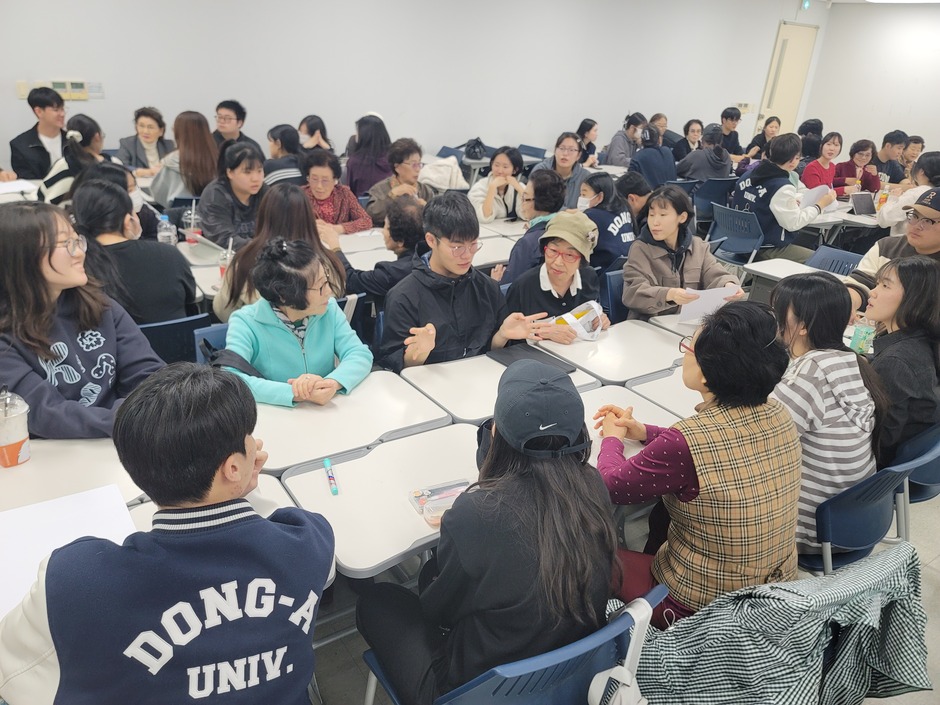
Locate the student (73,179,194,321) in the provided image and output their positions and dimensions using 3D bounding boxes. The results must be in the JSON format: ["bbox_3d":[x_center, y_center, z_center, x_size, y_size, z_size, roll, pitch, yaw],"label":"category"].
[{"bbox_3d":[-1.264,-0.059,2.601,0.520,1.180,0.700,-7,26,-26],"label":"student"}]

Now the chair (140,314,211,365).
[{"bbox_3d":[-1.293,0.180,2.641,0.520,0.800,0.550,-11,28,-32],"label":"chair"}]

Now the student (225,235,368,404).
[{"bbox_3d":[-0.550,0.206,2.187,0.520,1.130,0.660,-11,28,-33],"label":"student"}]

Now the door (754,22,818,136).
[{"bbox_3d":[4.521,-3.475,9.939,0.930,2.390,0.100,-11,28,-32],"label":"door"}]

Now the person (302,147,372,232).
[{"bbox_3d":[-0.797,-0.534,3.815,0.520,1.160,0.660,-3,24,-18],"label":"person"}]

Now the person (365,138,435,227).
[{"bbox_3d":[-0.320,-0.721,4.337,0.660,1.210,0.500,20,28,32],"label":"person"}]

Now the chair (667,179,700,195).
[{"bbox_3d":[1.586,-1.146,5.950,0.480,0.800,0.540,-11,29,-30],"label":"chair"}]

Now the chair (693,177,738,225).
[{"bbox_3d":[2.097,-1.243,6.419,0.540,0.840,0.560,-11,28,-33],"label":"chair"}]

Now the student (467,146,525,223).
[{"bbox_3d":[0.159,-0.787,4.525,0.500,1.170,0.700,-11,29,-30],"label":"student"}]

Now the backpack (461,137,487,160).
[{"bbox_3d":[0.066,-1.962,6.456,0.250,0.240,0.180,-11,29,-30],"label":"backpack"}]

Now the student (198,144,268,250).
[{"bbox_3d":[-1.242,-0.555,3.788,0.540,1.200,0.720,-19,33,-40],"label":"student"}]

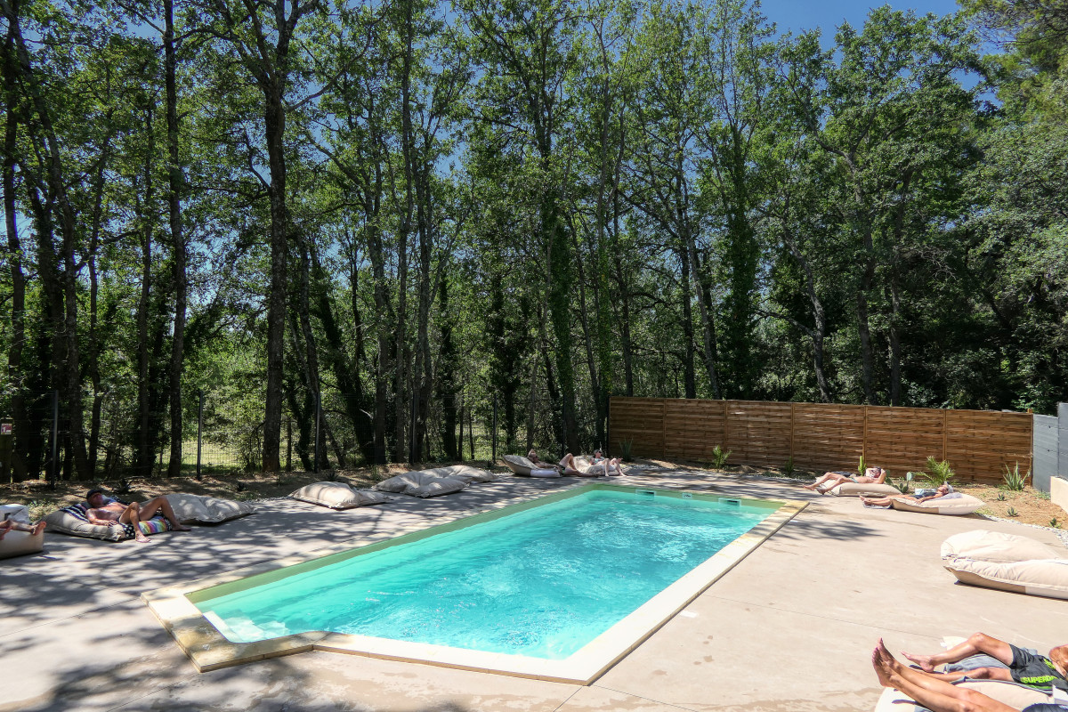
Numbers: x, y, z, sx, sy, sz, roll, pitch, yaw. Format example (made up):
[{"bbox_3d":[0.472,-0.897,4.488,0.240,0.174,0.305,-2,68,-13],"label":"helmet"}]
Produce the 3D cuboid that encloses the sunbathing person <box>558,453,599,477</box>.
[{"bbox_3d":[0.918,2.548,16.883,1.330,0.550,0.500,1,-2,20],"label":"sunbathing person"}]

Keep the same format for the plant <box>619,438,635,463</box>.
[{"bbox_3d":[2.631,2.666,20.333,0.460,0.720,0.460,1,-2,0],"label":"plant"}]

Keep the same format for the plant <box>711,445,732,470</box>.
[{"bbox_3d":[4.917,2.690,18.683,0.560,0.660,0.560,1,-2,15],"label":"plant"}]

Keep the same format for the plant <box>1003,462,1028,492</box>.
[{"bbox_3d":[11.139,2.770,16.484,0.580,0.700,0.580,0,-2,34],"label":"plant"}]

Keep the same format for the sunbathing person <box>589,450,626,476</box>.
[{"bbox_3d":[1.772,2.568,17.184,0.520,0.580,1.000,3,-2,-37],"label":"sunbathing person"}]

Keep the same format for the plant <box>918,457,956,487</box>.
[{"bbox_3d":[9.382,2.729,16.584,0.920,0.720,0.850,0,-2,30],"label":"plant"}]

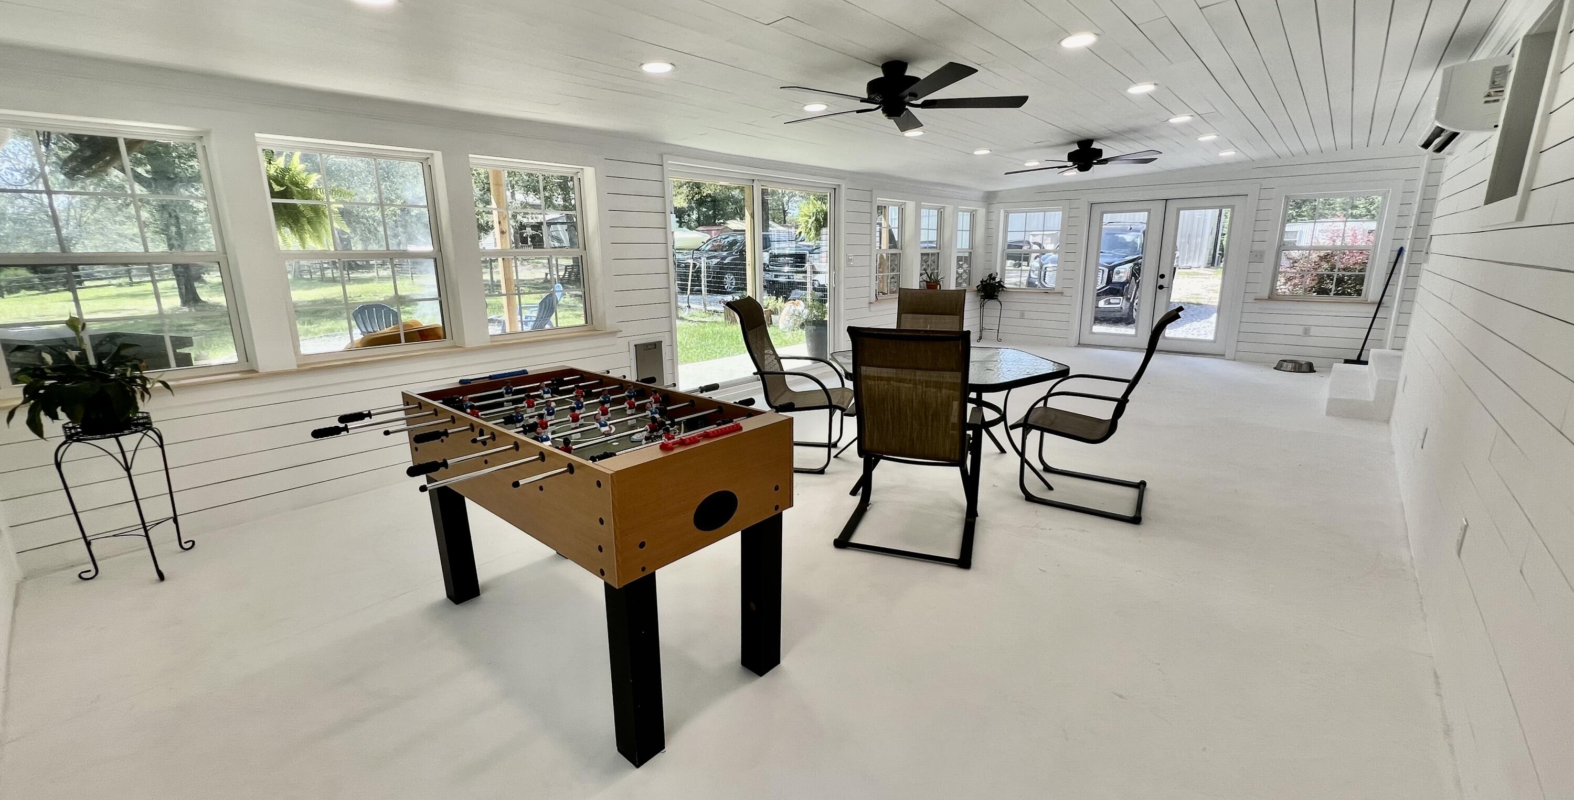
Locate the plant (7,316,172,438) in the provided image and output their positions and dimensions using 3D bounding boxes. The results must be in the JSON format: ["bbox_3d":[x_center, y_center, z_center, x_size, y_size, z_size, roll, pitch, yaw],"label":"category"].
[{"bbox_3d":[-2.945,-0.107,2.511,0.440,0.490,0.460,12,18,41],"label":"plant"}]

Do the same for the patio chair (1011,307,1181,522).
[{"bbox_3d":[1.766,0.028,3.436,0.760,1.080,0.640,8,16,33],"label":"patio chair"}]

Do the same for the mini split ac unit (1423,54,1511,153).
[{"bbox_3d":[3.677,-1.560,3.236,0.225,0.320,0.930,12,18,41],"label":"mini split ac unit"}]

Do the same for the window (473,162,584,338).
[{"bbox_3d":[-1.839,-1.093,4.394,0.100,1.200,0.880,11,19,41],"label":"window"}]

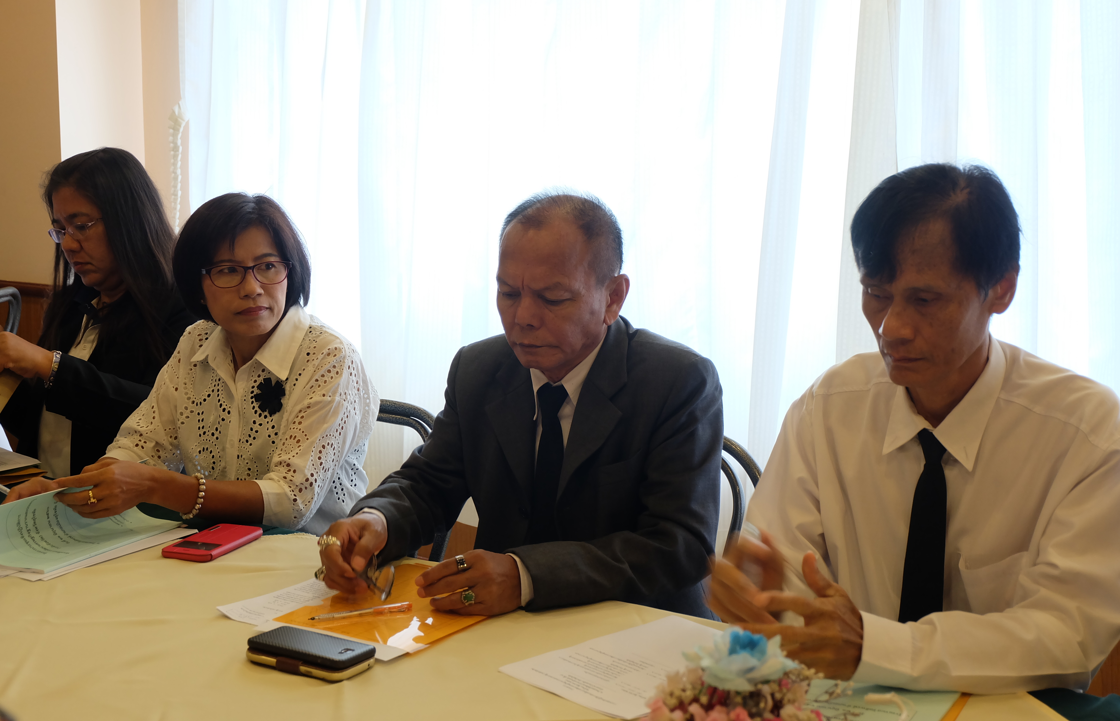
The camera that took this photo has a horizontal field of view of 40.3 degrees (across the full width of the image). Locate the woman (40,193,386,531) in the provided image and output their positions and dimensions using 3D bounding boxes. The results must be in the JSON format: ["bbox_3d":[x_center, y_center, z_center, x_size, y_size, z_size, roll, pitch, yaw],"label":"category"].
[{"bbox_3d":[-0.540,0.361,2.471,0.450,1.250,0.580,7,11,35],"label":"woman"}]

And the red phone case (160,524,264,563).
[{"bbox_3d":[-0.518,0.273,2.284,0.079,0.013,0.158,3,9,17],"label":"red phone case"}]

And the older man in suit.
[{"bbox_3d":[-0.029,0.386,2.282,0.490,1.270,0.620,6,10,31],"label":"older man in suit"}]

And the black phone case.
[{"bbox_3d":[-0.294,0.340,1.801,0.145,0.011,0.068,6,10,31],"label":"black phone case"}]

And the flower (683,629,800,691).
[{"bbox_3d":[0.170,0.281,1.430,0.105,0.048,0.098,1,9,0],"label":"flower"}]

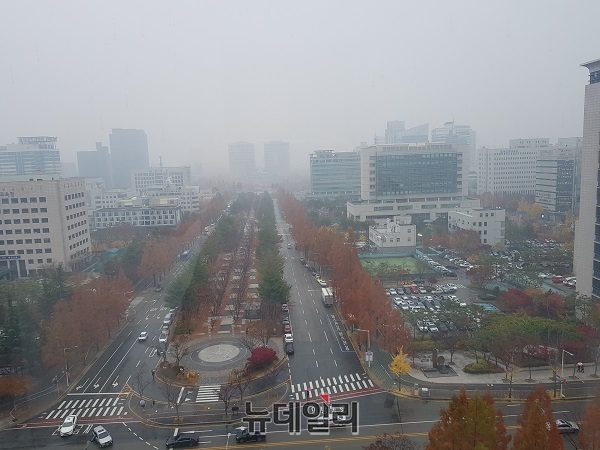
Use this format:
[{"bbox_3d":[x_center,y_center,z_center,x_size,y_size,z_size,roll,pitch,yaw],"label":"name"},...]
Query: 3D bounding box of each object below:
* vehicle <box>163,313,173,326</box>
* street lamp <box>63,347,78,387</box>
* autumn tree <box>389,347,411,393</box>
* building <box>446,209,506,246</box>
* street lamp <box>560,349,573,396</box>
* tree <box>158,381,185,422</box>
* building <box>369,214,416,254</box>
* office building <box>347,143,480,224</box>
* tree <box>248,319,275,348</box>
[{"bbox_3d":[-36.147,25.942,123.871,1.850,1.650,4.600,-3,8,-4],"label":"vehicle"},{"bbox_3d":[-43.806,27.400,86.937,2.700,7.600,0.400,-2,8,-4],"label":"street lamp"},{"bbox_3d":[18.109,26.190,81.727,4.080,8.740,4.080,-3,8,-4],"label":"autumn tree"},{"bbox_3d":[86.337,-0.103,220.642,16.000,16.900,25.000,-2,8,-4],"label":"building"},{"bbox_3d":[45.282,25.620,76.339,0.400,8.350,2.200,-2,8,-4],"label":"street lamp"},{"bbox_3d":[-21.332,29.446,75.434,3.930,7.180,3.930,-3,8,-4],"label":"tree"},{"bbox_3d":[42.560,3.540,207.600,16.230,14.740,19.000,-3,8,-4],"label":"building"},{"bbox_3d":[71.360,-26.690,288.940,79.970,48.820,26.000,-3,8,-4],"label":"office building"},{"bbox_3d":[-8.460,24.710,100.790,5.620,7.630,5.620,-3,8,-4],"label":"tree"}]

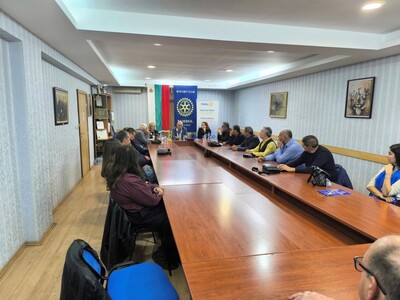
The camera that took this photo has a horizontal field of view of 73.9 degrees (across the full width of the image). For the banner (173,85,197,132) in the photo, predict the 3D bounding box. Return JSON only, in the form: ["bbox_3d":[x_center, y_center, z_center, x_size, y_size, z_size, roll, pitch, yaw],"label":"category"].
[{"bbox_3d":[-0.557,-1.585,10.324,0.900,1.780,0.040,-1,9,-13],"label":"banner"}]

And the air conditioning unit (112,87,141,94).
[{"bbox_3d":[-2.779,-2.272,10.113,1.040,0.290,0.220,-1,9,-13],"label":"air conditioning unit"}]

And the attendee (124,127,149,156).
[{"bbox_3d":[-1.321,0.185,5.428,0.820,1.280,0.570,-4,9,-26],"label":"attendee"}]

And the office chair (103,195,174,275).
[{"bbox_3d":[-0.629,0.808,2.696,0.590,0.830,0.540,-3,9,-22],"label":"office chair"}]

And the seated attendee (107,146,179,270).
[{"bbox_3d":[-0.570,0.591,2.729,0.740,1.250,0.500,-4,10,-29],"label":"seated attendee"}]

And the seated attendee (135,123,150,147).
[{"bbox_3d":[-1.544,-0.047,6.898,0.800,1.300,0.570,-4,10,-29],"label":"seated attendee"}]

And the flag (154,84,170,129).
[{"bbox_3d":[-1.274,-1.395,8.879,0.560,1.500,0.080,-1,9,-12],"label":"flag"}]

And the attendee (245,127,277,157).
[{"bbox_3d":[1.291,0.200,5.452,0.830,1.300,0.580,2,9,8],"label":"attendee"}]

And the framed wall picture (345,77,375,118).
[{"bbox_3d":[2.502,-0.798,4.178,0.030,0.600,0.530,-1,9,-12],"label":"framed wall picture"}]

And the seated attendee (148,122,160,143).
[{"bbox_3d":[-1.461,-0.221,8.187,0.480,1.220,0.750,-3,9,-20],"label":"seated attendee"}]

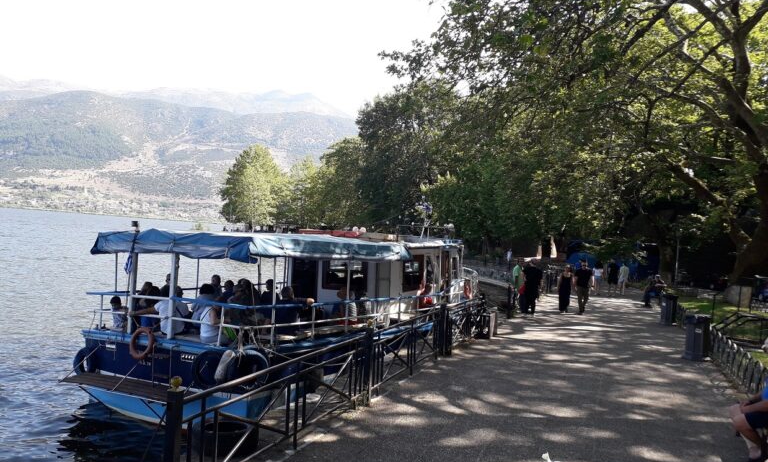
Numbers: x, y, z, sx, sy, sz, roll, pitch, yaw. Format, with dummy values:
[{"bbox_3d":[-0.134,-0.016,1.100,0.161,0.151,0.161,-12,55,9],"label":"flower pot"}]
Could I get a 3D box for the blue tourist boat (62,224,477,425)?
[{"bbox_3d":[-0.749,1.623,15.525,3.600,3.000,13.800,4,0,25],"label":"blue tourist boat"}]

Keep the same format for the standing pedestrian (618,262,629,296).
[{"bbox_3d":[12.621,2.529,31.500,0.500,1.730,0.380,4,0,12],"label":"standing pedestrian"}]

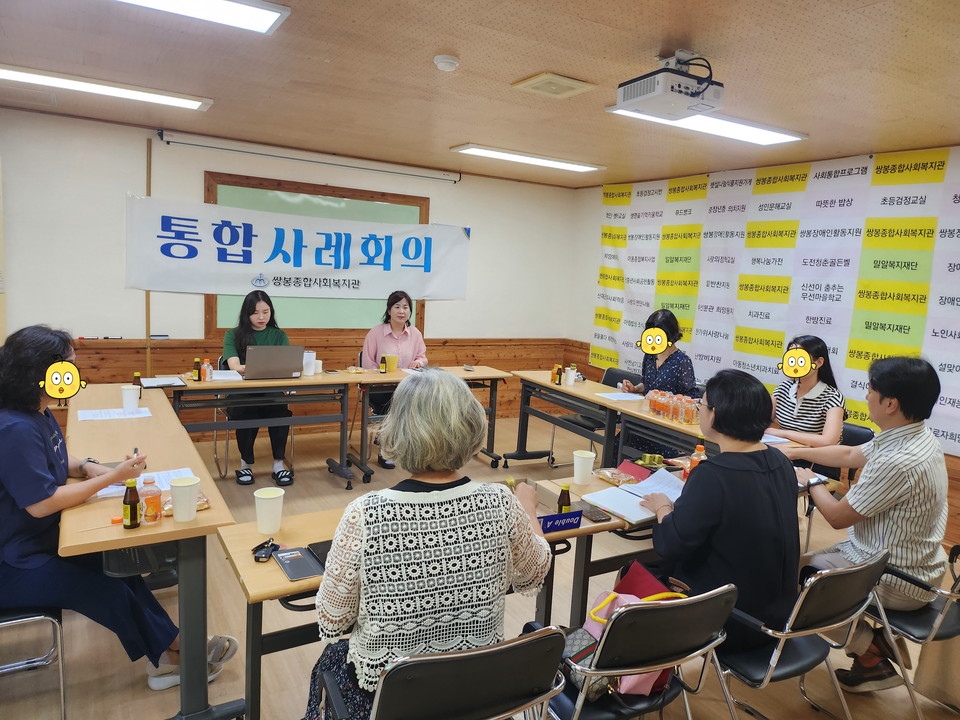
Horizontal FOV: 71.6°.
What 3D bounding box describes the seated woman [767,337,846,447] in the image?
[{"bbox_3d":[1.607,0.503,3.451,0.660,1.255,0.470,-2,10,-34],"label":"seated woman"}]

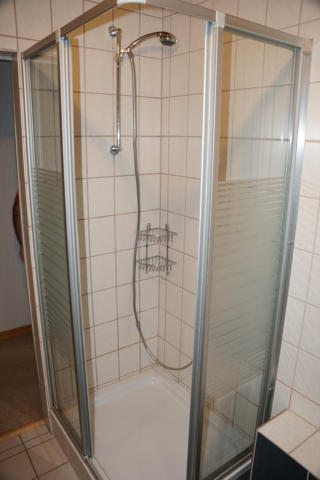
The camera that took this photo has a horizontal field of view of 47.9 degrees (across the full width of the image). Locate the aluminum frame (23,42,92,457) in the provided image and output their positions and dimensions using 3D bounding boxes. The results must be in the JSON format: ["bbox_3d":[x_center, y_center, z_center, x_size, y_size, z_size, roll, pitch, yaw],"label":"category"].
[{"bbox_3d":[-0.440,0.123,1.547,0.045,1.690,0.485,-10,19,-35],"label":"aluminum frame"}]

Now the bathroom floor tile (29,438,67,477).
[{"bbox_3d":[-0.588,1.127,1.874,0.165,0.010,0.193,-10,19,-35],"label":"bathroom floor tile"}]

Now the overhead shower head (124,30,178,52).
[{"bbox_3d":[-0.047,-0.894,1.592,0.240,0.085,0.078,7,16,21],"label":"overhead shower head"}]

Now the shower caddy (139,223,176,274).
[{"bbox_3d":[-0.018,0.061,2.057,0.215,0.300,0.175,3,15,8],"label":"shower caddy"}]

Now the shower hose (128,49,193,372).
[{"bbox_3d":[0.019,-0.065,1.808,0.345,1.660,0.090,6,16,19],"label":"shower hose"}]

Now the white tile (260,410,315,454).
[{"bbox_3d":[0.511,0.759,1.438,0.198,0.010,0.147,-10,19,-35],"label":"white tile"}]

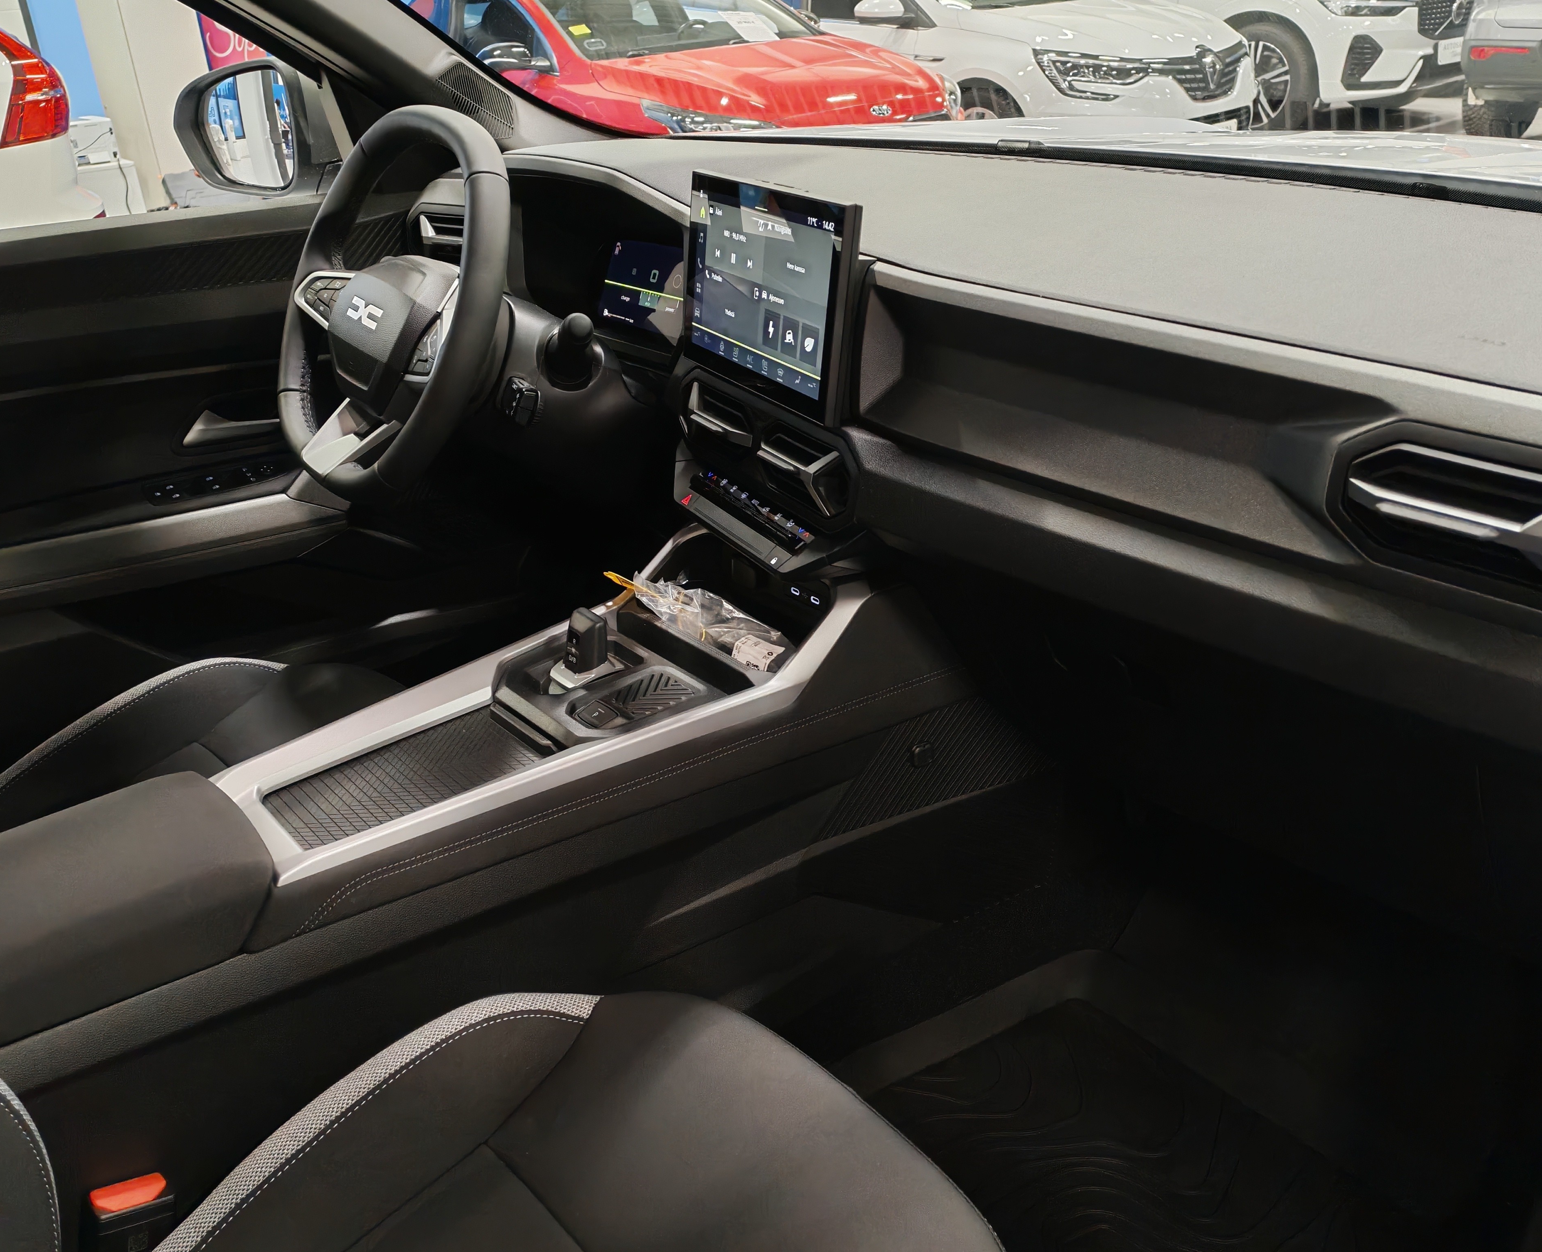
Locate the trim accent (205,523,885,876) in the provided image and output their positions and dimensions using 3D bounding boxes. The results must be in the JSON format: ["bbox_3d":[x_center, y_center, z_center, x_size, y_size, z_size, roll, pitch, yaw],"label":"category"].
[{"bbox_3d":[-0.173,0.042,1.012,0.470,0.080,0.240,-21,30,-33],"label":"trim accent"}]

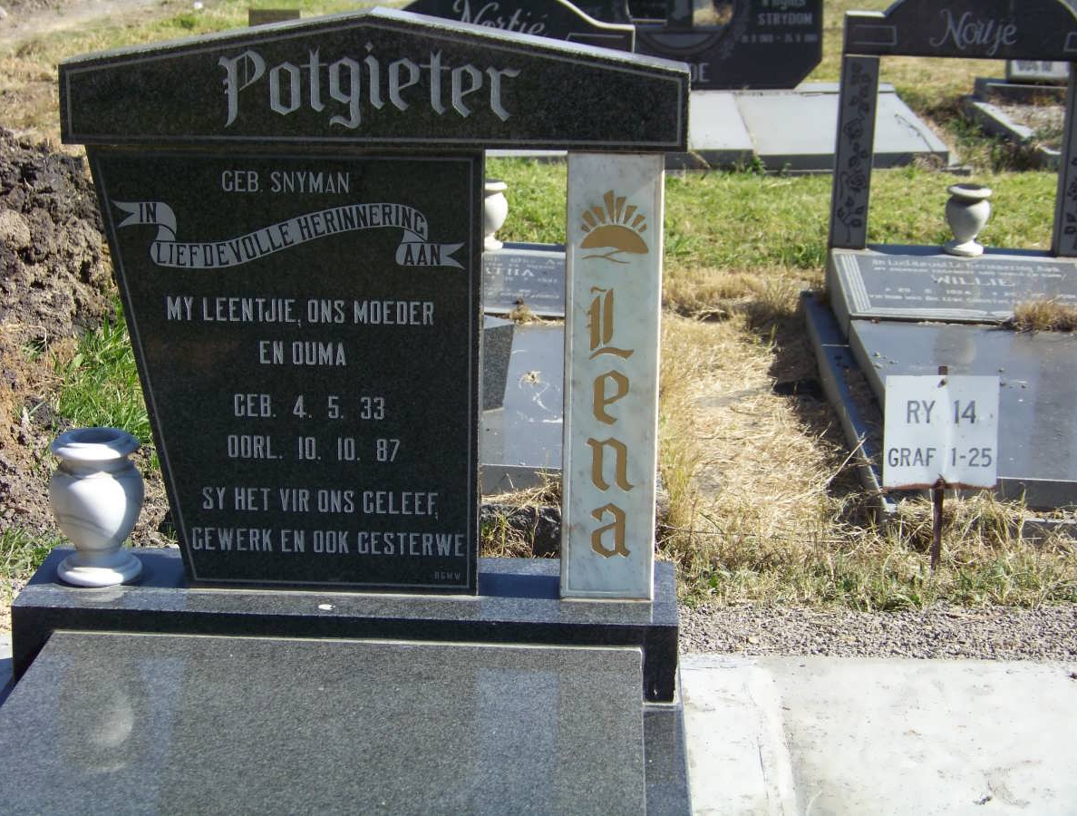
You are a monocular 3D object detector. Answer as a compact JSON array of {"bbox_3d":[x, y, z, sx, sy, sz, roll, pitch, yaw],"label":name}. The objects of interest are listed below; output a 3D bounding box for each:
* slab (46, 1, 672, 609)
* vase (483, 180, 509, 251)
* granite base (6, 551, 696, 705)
[{"bbox_3d":[-0.228,-0.143,3.134,0.865,0.840,0.088,1,18,2],"label":"slab"},{"bbox_3d":[-0.149,-0.543,6.200,0.128,0.180,0.128,1,18,2],"label":"vase"},{"bbox_3d":[-0.266,0.306,3.170,0.925,0.114,0.245,1,17,3],"label":"granite base"}]

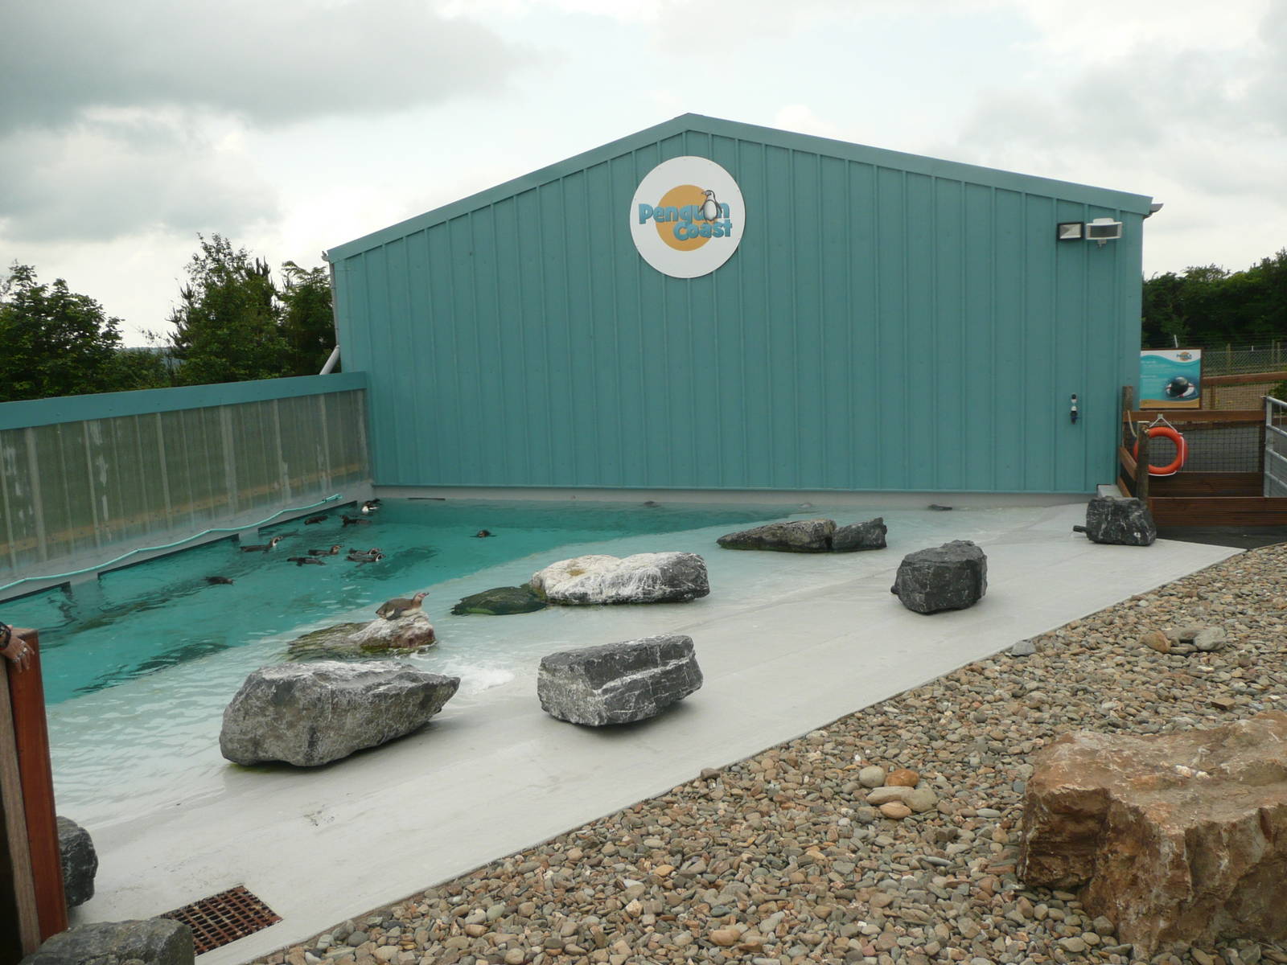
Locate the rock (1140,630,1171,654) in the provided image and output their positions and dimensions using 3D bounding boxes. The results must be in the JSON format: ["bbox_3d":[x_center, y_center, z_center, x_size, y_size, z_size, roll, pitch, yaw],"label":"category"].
[{"bbox_3d":[3.109,0.975,6.537,0.165,0.105,0.130,2,9,28],"label":"rock"}]

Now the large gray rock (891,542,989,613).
[{"bbox_3d":[2.203,0.707,8.080,0.662,0.501,0.563,-2,8,5],"label":"large gray rock"}]

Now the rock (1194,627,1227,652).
[{"bbox_3d":[3.408,0.945,6.479,0.187,0.134,0.150,-6,8,-25],"label":"rock"}]

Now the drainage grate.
[{"bbox_3d":[-1.613,1.661,4.021,0.400,0.040,0.362,-9,10,-43],"label":"drainage grate"}]

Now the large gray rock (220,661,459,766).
[{"bbox_3d":[-1.627,1.209,5.889,1.180,0.400,0.540,-4,8,-13],"label":"large gray rock"}]

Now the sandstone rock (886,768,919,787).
[{"bbox_3d":[1.126,1.292,4.690,0.145,0.080,0.109,-4,8,-12],"label":"sandstone rock"}]

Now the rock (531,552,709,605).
[{"bbox_3d":[-0.197,0.821,9.311,1.514,0.381,0.700,-1,8,8],"label":"rock"}]

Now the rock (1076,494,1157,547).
[{"bbox_3d":[4.529,0.362,10.278,0.618,0.443,0.464,-6,8,-24],"label":"rock"}]

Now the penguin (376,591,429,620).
[{"bbox_3d":[-1.840,0.938,8.189,0.417,0.216,0.196,-4,8,-12],"label":"penguin"}]

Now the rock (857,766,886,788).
[{"bbox_3d":[0.997,1.280,4.712,0.110,0.080,0.085,-2,8,0],"label":"rock"}]

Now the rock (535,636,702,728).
[{"bbox_3d":[-0.132,1.102,6.297,0.800,0.355,0.480,-8,10,-37],"label":"rock"}]

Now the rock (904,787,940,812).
[{"bbox_3d":[1.154,1.314,4.468,0.131,0.094,0.111,-4,8,-12],"label":"rock"}]

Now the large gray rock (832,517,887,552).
[{"bbox_3d":[2.187,0.517,10.834,0.500,0.280,0.350,-2,8,3],"label":"large gray rock"}]

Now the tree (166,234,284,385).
[{"bbox_3d":[-7.692,-2.299,20.141,2.400,4.570,2.400,0,8,18],"label":"tree"}]

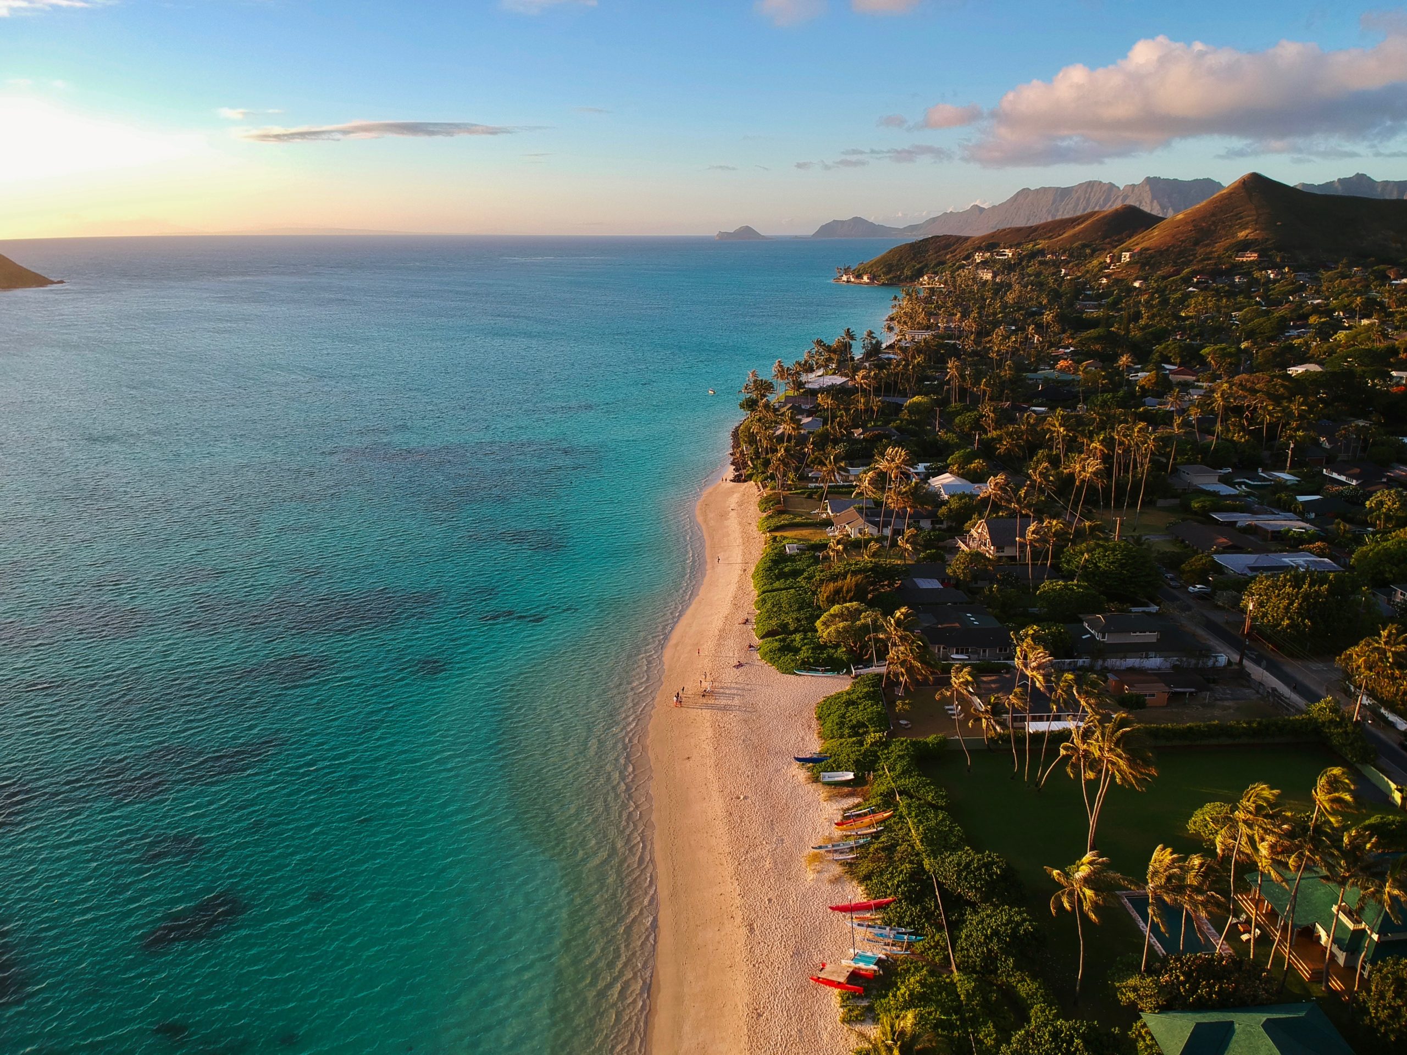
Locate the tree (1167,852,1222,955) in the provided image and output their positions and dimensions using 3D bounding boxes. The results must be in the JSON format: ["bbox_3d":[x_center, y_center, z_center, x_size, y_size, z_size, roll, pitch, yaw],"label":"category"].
[{"bbox_3d":[44.807,35.267,93.567,5.207,12.069,5.207,0,16,0],"label":"tree"}]

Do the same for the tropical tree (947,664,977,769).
[{"bbox_3d":[32.800,24.420,130.140,4.200,14.500,4.400,0,16,0],"label":"tropical tree"}]

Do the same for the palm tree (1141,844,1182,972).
[{"bbox_3d":[41.830,35.420,93.780,4.200,13.660,4.600,0,16,0],"label":"palm tree"}]

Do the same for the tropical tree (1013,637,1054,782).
[{"bbox_3d":[39.901,22.524,124.363,4.780,19.362,4.780,0,16,0],"label":"tropical tree"}]

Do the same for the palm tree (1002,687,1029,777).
[{"bbox_3d":[38.758,25.455,127.171,3.412,12.166,3.412,0,16,0],"label":"palm tree"}]

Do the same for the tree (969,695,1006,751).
[{"bbox_3d":[37.650,26.180,135.510,5.080,8.120,4.800,0,16,0],"label":"tree"}]

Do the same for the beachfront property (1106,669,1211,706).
[{"bbox_3d":[67.700,23.800,152.180,13.700,3.500,7.200,-1,16,-2],"label":"beachfront property"}]

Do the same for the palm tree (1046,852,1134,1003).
[{"bbox_3d":[33.860,35.600,89.980,7.600,15.430,6.000,0,16,0],"label":"palm tree"}]

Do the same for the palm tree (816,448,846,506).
[{"bbox_3d":[31.840,-11.900,253.800,7.630,15.280,6.000,0,16,0],"label":"palm tree"}]

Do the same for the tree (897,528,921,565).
[{"bbox_3d":[42.017,4.069,207.837,4.930,8.241,4.930,0,16,0],"label":"tree"}]

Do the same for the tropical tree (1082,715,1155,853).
[{"bbox_3d":[44.837,27.830,110.487,7.905,16.913,7.905,0,16,0],"label":"tropical tree"}]

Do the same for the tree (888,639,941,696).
[{"bbox_3d":[31.010,21.120,151.200,7.790,9.090,6.500,0,16,0],"label":"tree"}]

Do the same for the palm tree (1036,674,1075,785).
[{"bbox_3d":[43.730,25.140,125.800,4.200,15.550,4.800,0,16,0],"label":"palm tree"}]

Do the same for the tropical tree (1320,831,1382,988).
[{"bbox_3d":[56.362,33.872,89.864,5.454,16.813,5.454,0,16,0],"label":"tropical tree"}]

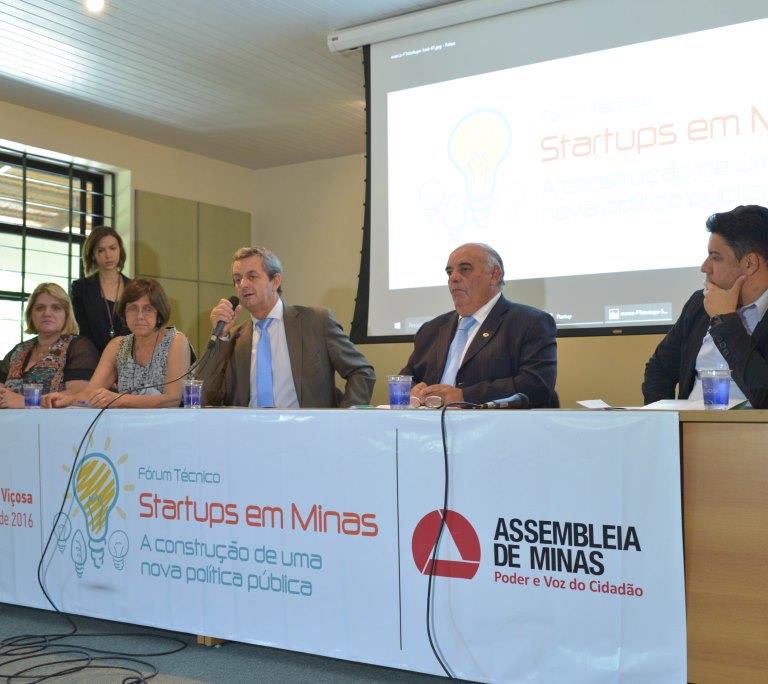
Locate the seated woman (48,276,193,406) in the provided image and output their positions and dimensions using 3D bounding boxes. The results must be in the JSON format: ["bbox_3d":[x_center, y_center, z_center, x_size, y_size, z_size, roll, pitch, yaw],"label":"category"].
[{"bbox_3d":[-1.128,0.374,4.119,0.540,1.316,0.760,-1,-4,16],"label":"seated woman"}]

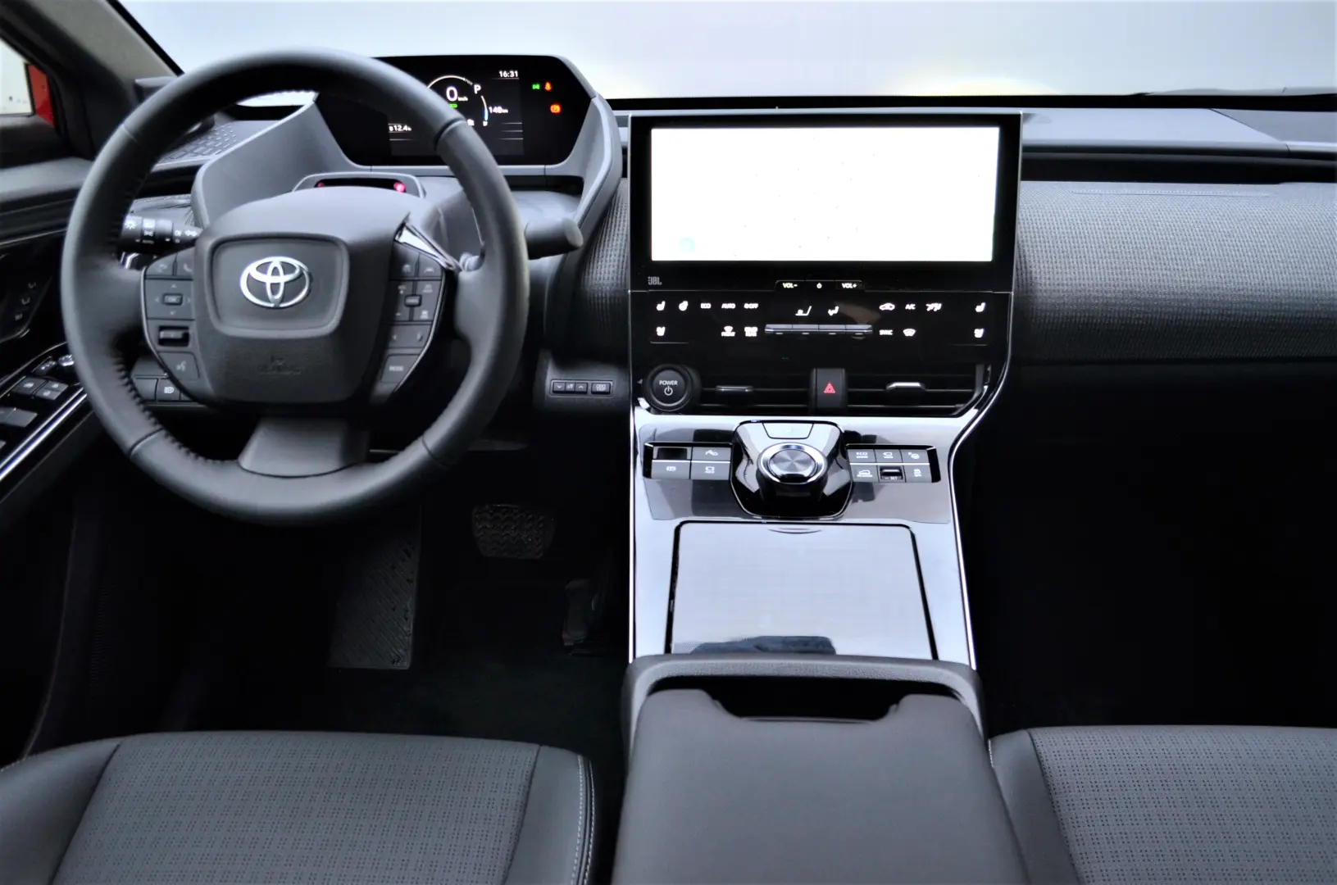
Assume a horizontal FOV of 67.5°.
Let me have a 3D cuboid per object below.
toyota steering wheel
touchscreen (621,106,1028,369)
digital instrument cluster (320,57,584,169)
[{"bbox_3d":[-0.285,-0.120,0.785,0.363,0.363,0.110,1,2,3],"label":"toyota steering wheel"},{"bbox_3d":[0.133,-0.157,0.862,0.330,0.260,0.060,1,4,3],"label":"touchscreen"},{"bbox_3d":[-0.244,-0.388,1.169,0.308,0.124,0.055,1,17,3],"label":"digital instrument cluster"}]

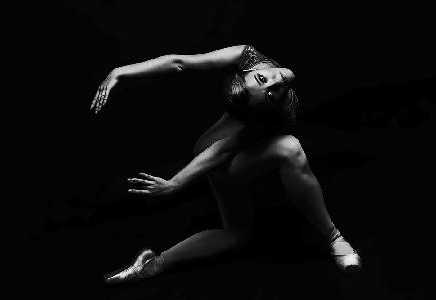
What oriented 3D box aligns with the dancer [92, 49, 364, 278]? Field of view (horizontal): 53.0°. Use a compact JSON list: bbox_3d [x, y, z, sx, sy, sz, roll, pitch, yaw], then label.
[{"bbox_3d":[0.055,0.050,1.780,1.040,0.930,0.680,2,8,11],"label":"dancer"}]

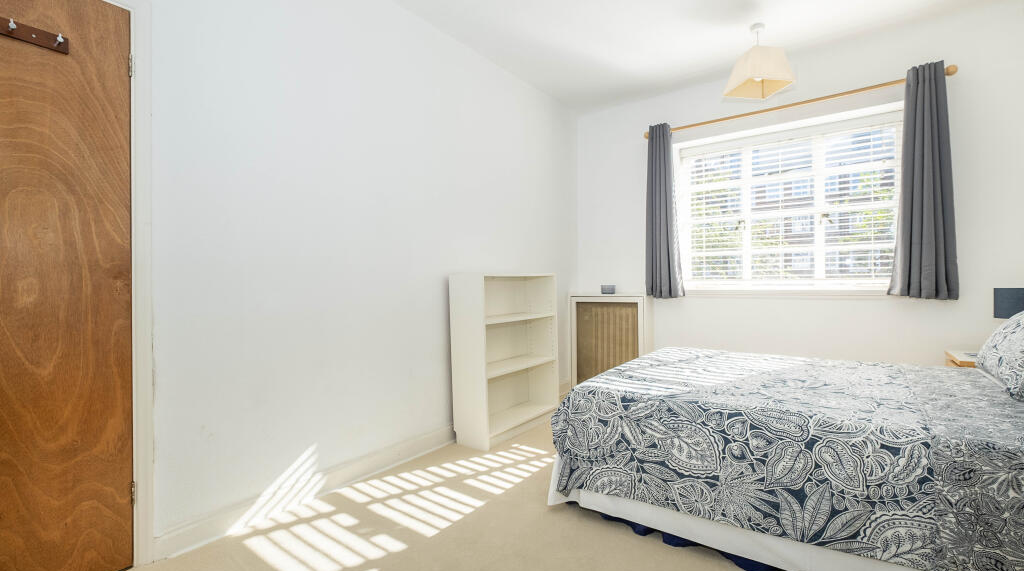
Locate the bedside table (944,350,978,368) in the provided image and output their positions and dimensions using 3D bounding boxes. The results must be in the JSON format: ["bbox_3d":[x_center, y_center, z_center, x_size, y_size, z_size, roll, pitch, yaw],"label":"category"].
[{"bbox_3d":[2.575,0.681,2.215,0.420,0.595,0.440,-1,0,37],"label":"bedside table"}]

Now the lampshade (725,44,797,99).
[{"bbox_3d":[1.556,-1.347,2.692,0.290,0.235,0.290,0,0,1],"label":"lampshade"}]

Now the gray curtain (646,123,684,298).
[{"bbox_3d":[1.252,-0.605,3.506,0.300,1.395,0.130,-1,0,37],"label":"gray curtain"}]

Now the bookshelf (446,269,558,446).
[{"bbox_3d":[-0.016,0.472,2.995,0.285,1.060,0.800,-1,0,37],"label":"bookshelf"}]

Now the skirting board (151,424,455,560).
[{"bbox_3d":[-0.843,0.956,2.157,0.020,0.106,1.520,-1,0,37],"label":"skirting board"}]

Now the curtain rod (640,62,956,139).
[{"bbox_3d":[1.852,-1.259,3.038,1.850,0.055,0.060,-1,0,37],"label":"curtain rod"}]

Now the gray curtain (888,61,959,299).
[{"bbox_3d":[2.466,-0.616,2.574,0.300,1.395,0.130,-1,0,37],"label":"gray curtain"}]

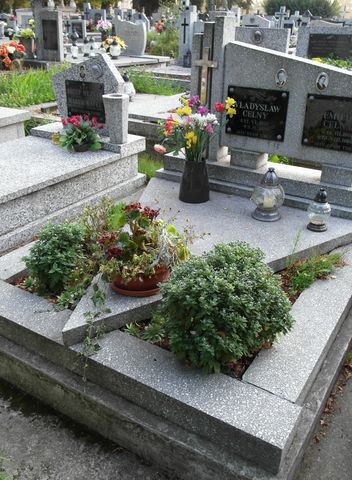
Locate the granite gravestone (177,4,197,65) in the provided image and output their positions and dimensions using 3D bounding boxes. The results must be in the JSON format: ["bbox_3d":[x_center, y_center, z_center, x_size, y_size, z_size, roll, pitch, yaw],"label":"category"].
[{"bbox_3d":[0.260,-4.115,8.998,0.300,1.100,0.220,16,29,28],"label":"granite gravestone"}]

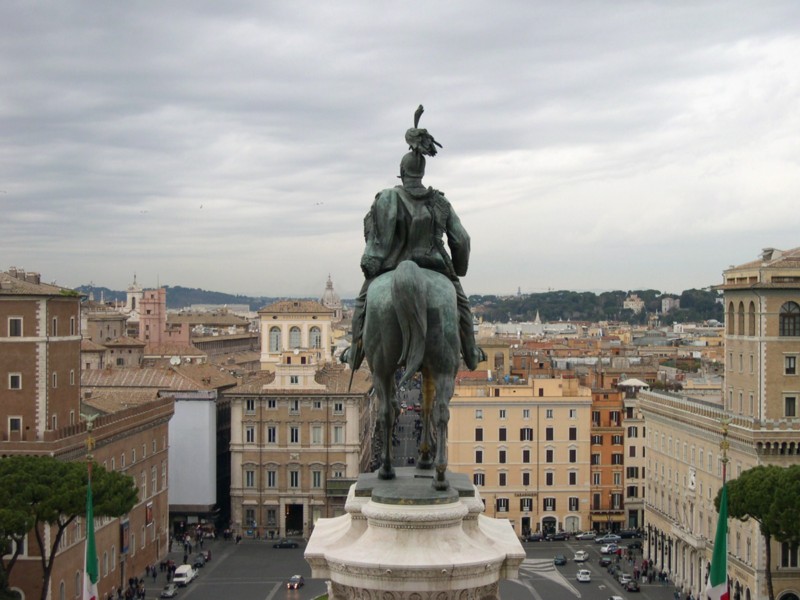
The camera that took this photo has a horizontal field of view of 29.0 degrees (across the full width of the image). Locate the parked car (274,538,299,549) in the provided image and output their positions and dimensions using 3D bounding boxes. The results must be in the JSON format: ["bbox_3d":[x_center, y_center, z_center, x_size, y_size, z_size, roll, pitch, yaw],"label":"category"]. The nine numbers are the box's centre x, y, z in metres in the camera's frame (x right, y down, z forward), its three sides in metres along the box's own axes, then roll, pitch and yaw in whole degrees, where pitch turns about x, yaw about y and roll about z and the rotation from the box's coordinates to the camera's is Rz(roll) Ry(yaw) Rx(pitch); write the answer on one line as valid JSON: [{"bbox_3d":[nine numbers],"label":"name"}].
[{"bbox_3d":[-20.005,42.636,271.498,4.350,1.400,1.750,0,0,0],"label":"parked car"}]

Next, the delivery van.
[{"bbox_3d":[-33.175,42.288,237.497,1.950,2.200,5.000,0,0,4],"label":"delivery van"}]

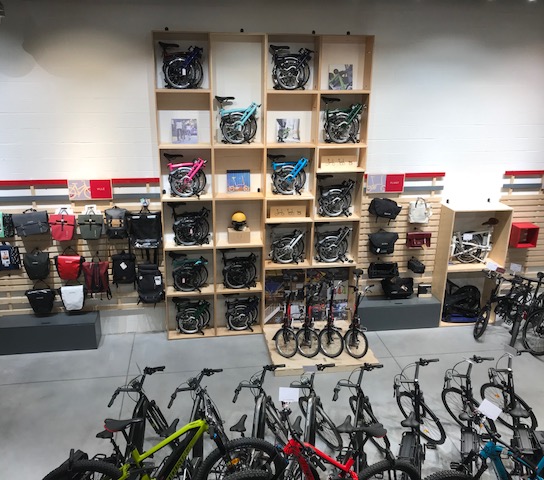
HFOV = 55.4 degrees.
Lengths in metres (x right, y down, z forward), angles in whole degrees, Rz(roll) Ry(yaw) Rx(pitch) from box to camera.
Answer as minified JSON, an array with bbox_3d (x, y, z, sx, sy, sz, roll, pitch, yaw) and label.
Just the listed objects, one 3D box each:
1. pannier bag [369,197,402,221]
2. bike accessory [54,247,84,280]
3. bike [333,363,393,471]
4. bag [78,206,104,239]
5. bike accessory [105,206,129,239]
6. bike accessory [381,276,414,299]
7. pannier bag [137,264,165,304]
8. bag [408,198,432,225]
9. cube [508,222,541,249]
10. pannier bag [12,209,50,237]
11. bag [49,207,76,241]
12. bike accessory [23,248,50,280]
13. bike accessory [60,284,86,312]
[{"bbox_3d":[1.748,-0.474,7.997,0.470,0.260,0.190,12,16,-12],"label":"pannier bag"},{"bbox_3d":[-2.948,0.376,7.566,0.360,0.400,0.170,-2,20,-8],"label":"bike accessory"},{"bbox_3d":[0.833,2.050,5.234,0.600,1.120,1.750,10,22,22],"label":"bike"},{"bbox_3d":[-2.612,-0.224,7.469,0.335,0.400,0.150,-2,18,-8],"label":"bag"},{"bbox_3d":[-2.245,-0.246,7.509,0.295,0.450,0.170,-2,18,-8],"label":"bike accessory"},{"bbox_3d":[1.969,0.765,8.116,0.420,0.270,0.230,-1,19,-7],"label":"bike accessory"},{"bbox_3d":[-1.726,0.631,7.375,0.320,0.490,0.190,-1,19,-7],"label":"pannier bag"},{"bbox_3d":[2.327,-0.442,8.106,0.300,0.360,0.150,-2,18,-8],"label":"bag"},{"bbox_3d":[3.924,-0.057,8.055,0.330,0.330,0.250,-1,19,-7],"label":"cube"},{"bbox_3d":[-3.180,-0.234,6.855,0.380,0.300,0.150,-6,19,-5],"label":"pannier bag"},{"bbox_3d":[-2.972,-0.206,7.354,0.320,0.400,0.160,-2,20,-8],"label":"bag"},{"bbox_3d":[-3.420,0.371,7.534,0.330,0.410,0.170,-2,18,-8],"label":"bike accessory"},{"bbox_3d":[-2.979,0.887,7.749,0.320,0.400,0.170,-2,20,-8],"label":"bike accessory"}]

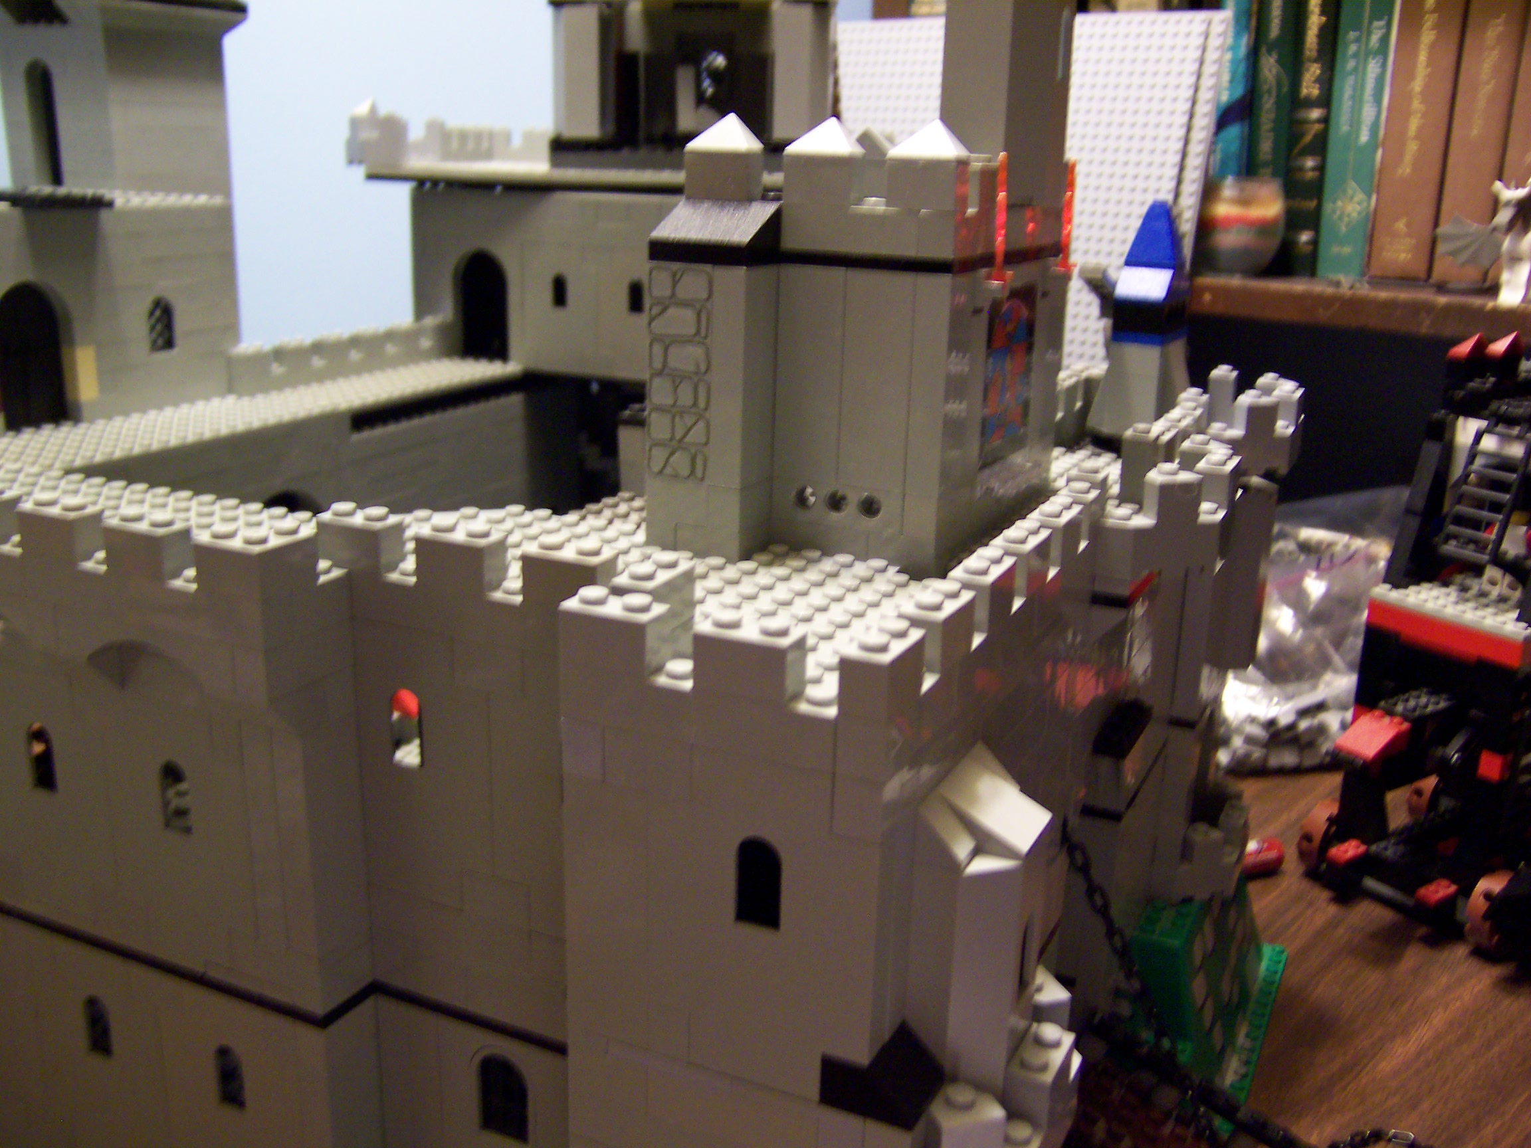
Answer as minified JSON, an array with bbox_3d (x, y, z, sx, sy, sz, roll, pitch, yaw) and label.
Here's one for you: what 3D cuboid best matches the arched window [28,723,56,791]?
[{"bbox_3d":[-0.154,0.039,0.314,0.008,0.016,0.004,9,17,25],"label":"arched window"}]

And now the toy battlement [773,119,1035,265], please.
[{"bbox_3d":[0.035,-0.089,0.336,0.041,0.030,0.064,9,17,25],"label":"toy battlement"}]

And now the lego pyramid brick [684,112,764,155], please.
[{"bbox_3d":[-0.009,-0.098,0.325,0.016,0.009,0.010,9,17,25],"label":"lego pyramid brick"}]

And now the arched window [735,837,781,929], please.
[{"bbox_3d":[0.000,0.047,0.228,0.008,0.015,0.004,9,17,25],"label":"arched window"}]

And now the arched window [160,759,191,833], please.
[{"bbox_3d":[-0.118,0.045,0.297,0.008,0.016,0.004,9,17,25],"label":"arched window"}]

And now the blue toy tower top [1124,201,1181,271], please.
[{"bbox_3d":[0.120,-0.104,0.447,0.016,0.019,0.016,9,17,25],"label":"blue toy tower top"}]

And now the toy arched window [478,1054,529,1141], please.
[{"bbox_3d":[-0.052,0.106,0.298,0.012,0.019,0.004,9,17,25],"label":"toy arched window"}]

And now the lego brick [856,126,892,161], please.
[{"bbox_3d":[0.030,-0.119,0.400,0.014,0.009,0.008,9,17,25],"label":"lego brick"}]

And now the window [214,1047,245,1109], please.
[{"bbox_3d":[-0.113,0.106,0.312,0.008,0.015,0.004,9,17,25],"label":"window"}]

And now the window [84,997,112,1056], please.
[{"bbox_3d":[-0.149,0.101,0.329,0.008,0.015,0.004,9,17,25],"label":"window"}]

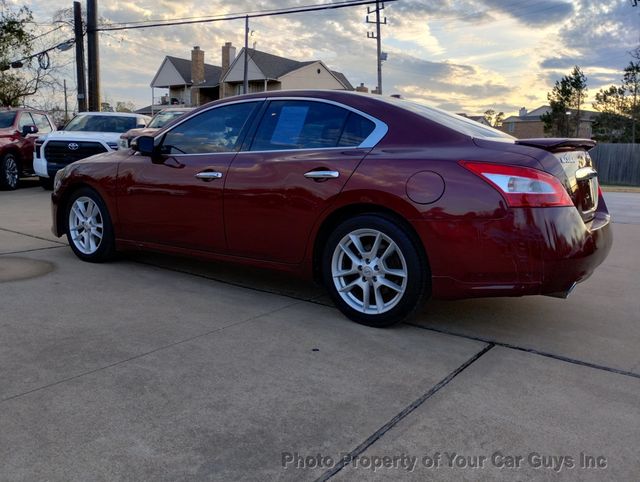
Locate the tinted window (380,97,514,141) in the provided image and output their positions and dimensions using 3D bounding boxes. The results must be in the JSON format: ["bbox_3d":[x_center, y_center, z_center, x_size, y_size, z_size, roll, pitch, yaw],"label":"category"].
[{"bbox_3d":[0.950,-0.784,3.456,0.840,0.100,1.240,29,22,28],"label":"tinted window"}]

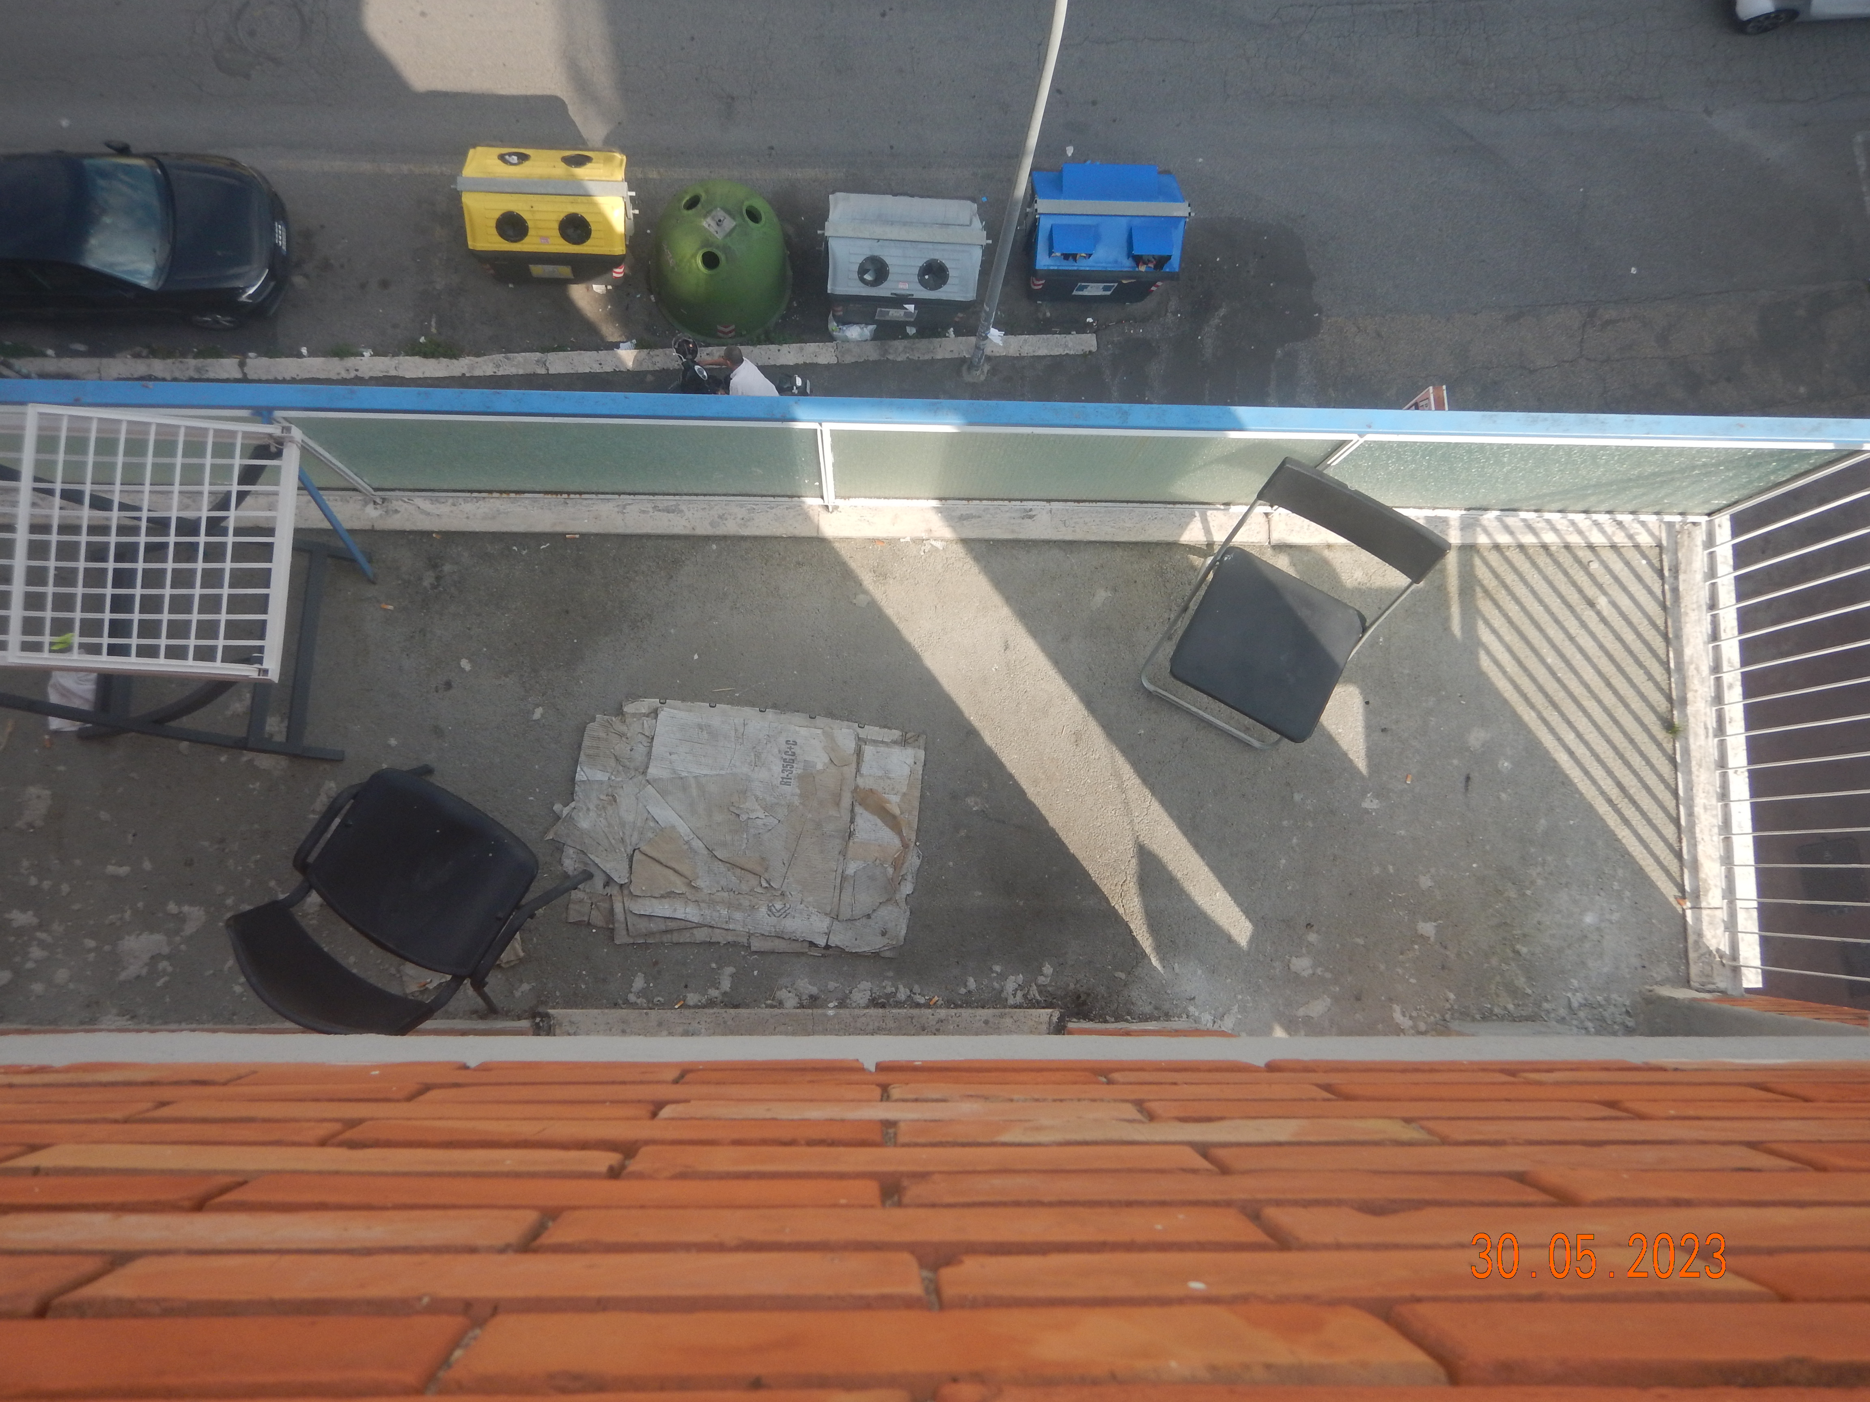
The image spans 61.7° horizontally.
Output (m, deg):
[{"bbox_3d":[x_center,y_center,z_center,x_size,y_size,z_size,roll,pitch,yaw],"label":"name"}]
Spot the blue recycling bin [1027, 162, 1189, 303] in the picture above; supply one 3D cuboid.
[{"bbox_3d":[1.871,-5.262,17.858,1.730,1.660,1.200,1,84,-6],"label":"blue recycling bin"}]

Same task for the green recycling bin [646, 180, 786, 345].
[{"bbox_3d":[-2.401,-5.012,17.471,1.650,1.550,1.650,1,84,-6],"label":"green recycling bin"}]

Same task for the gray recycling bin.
[{"bbox_3d":[-0.389,-4.927,17.608,1.730,1.660,1.180,3,84,-6],"label":"gray recycling bin"}]

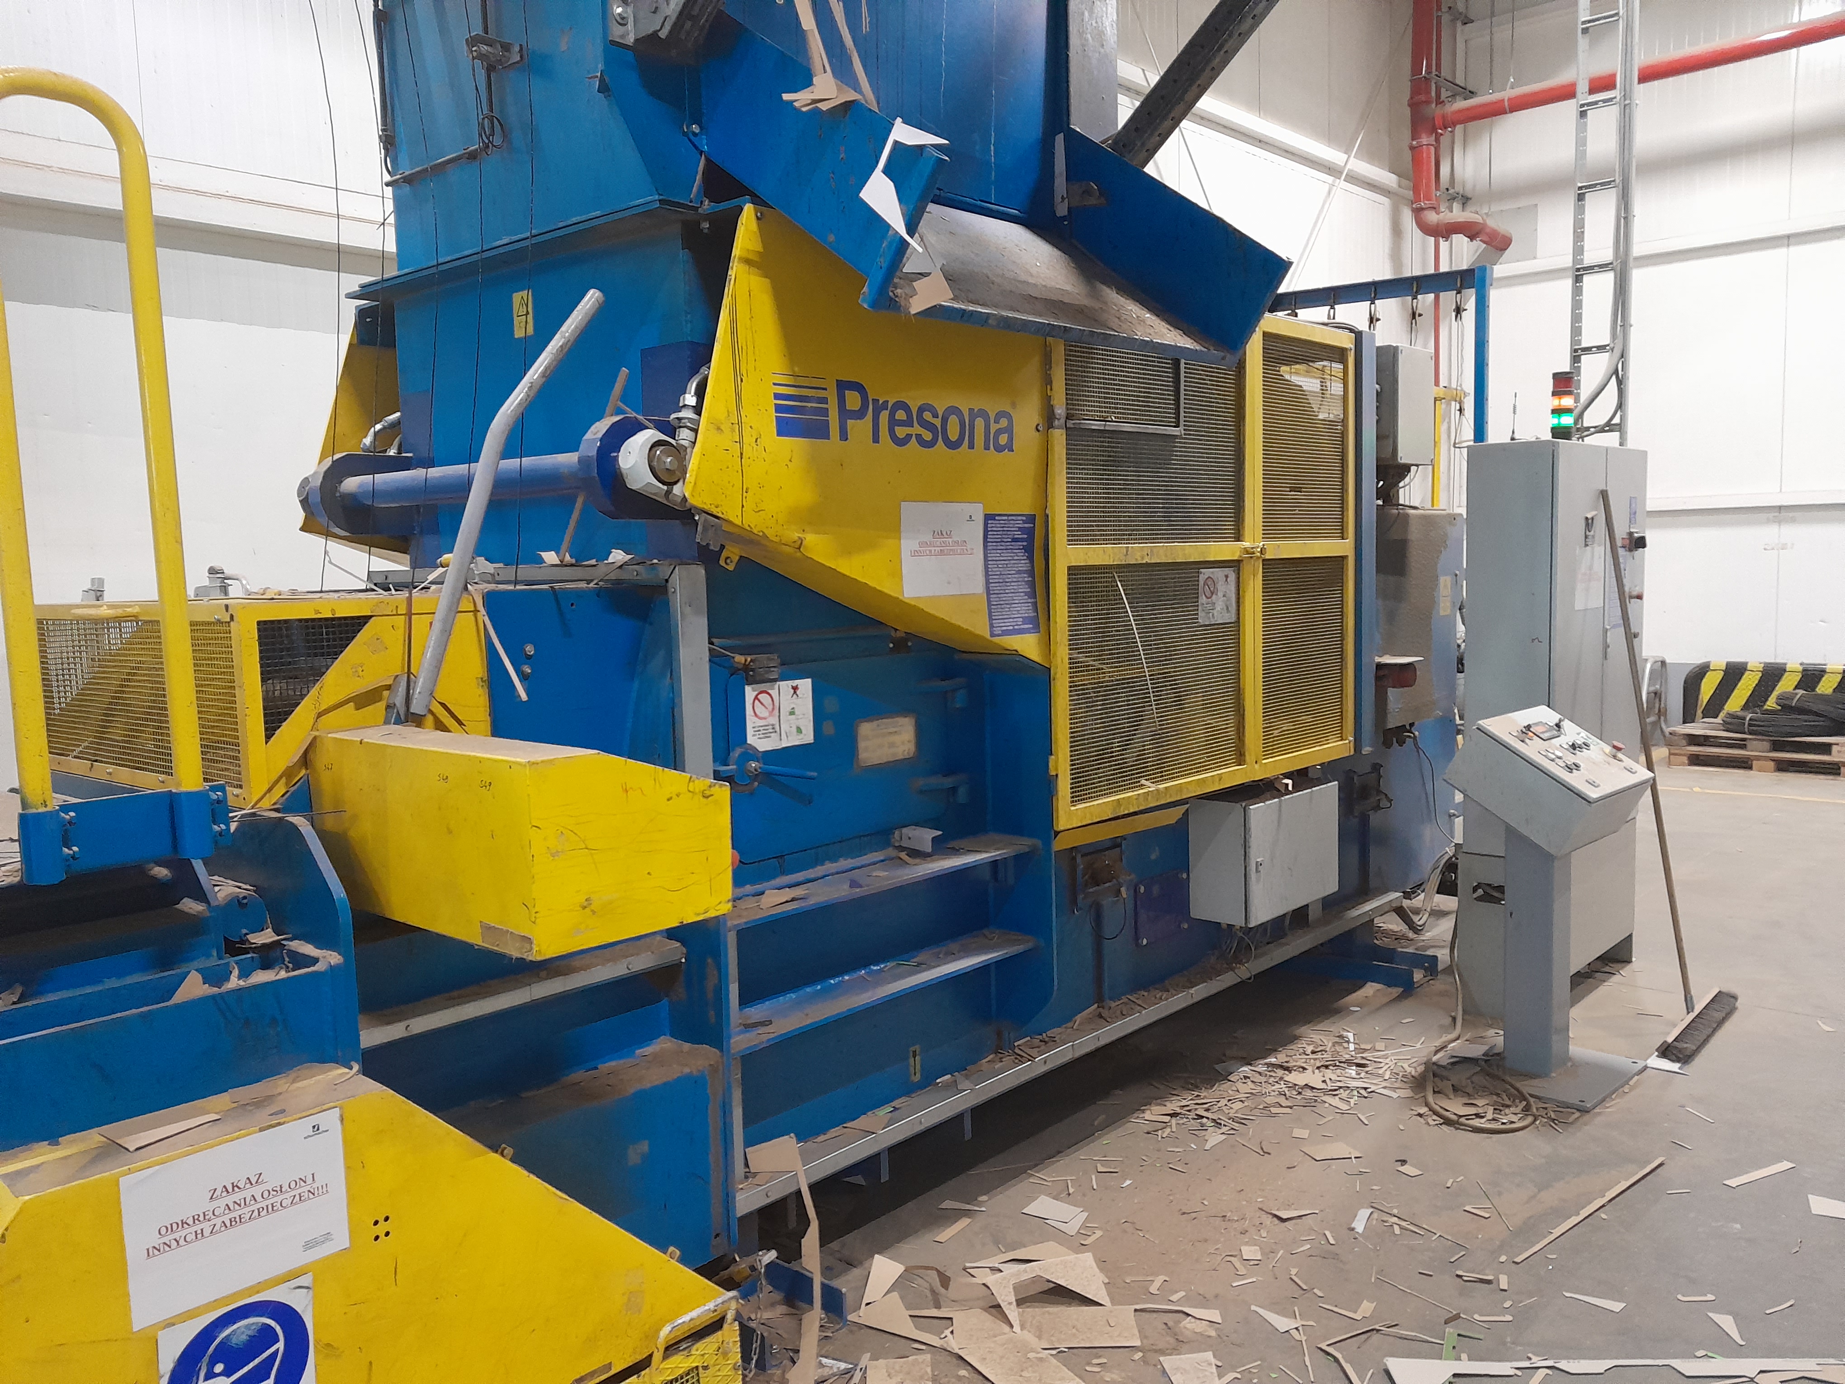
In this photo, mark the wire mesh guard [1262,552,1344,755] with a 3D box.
[{"bbox_3d":[1.225,-0.124,4.656,0.030,0.626,0.570,3,8,42],"label":"wire mesh guard"}]

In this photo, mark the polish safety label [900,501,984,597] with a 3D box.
[{"bbox_3d":[0.050,-0.330,3.338,0.005,0.214,0.303,3,7,39],"label":"polish safety label"}]

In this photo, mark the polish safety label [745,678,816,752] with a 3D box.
[{"bbox_3d":[-0.324,0.052,3.277,0.005,0.150,0.201,3,8,42],"label":"polish safety label"}]

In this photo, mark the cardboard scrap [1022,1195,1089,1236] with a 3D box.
[{"bbox_3d":[0.334,1.302,3.580,0.161,0.012,0.125,3,7,37],"label":"cardboard scrap"}]

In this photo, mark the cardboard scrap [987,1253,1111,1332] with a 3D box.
[{"bbox_3d":[0.283,1.317,3.144,0.253,0.070,0.152,-3,6,-16],"label":"cardboard scrap"}]

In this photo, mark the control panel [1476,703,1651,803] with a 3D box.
[{"bbox_3d":[1.986,0.188,4.423,0.570,0.060,0.390,-8,39,-47],"label":"control panel"}]

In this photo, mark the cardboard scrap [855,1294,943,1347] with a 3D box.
[{"bbox_3d":[-0.035,1.360,3.080,0.130,0.015,0.215,-6,7,-41],"label":"cardboard scrap"}]

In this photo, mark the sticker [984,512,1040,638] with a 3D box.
[{"bbox_3d":[0.223,-0.286,3.539,0.005,0.296,0.210,3,7,39],"label":"sticker"}]

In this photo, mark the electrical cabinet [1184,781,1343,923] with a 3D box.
[{"bbox_3d":[1.151,0.522,4.804,0.210,0.380,0.600,3,8,42],"label":"electrical cabinet"}]

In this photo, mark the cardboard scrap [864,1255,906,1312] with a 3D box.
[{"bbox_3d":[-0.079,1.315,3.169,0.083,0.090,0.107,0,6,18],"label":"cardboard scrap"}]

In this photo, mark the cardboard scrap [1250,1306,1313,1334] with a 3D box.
[{"bbox_3d":[0.754,1.341,3.076,0.132,0.010,0.065,3,7,37],"label":"cardboard scrap"}]

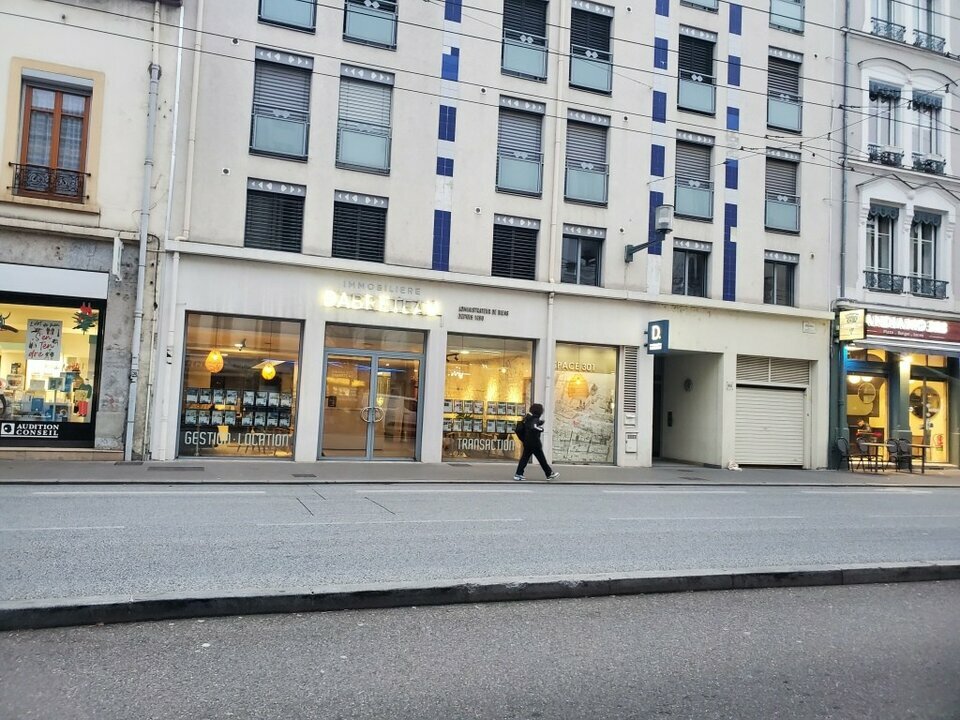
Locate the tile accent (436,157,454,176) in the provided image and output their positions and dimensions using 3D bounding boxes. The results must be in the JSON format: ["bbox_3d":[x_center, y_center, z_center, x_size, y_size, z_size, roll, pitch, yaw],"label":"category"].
[{"bbox_3d":[-0.822,-4.577,17.151,0.411,0.424,0.030,4,-4,-19],"label":"tile accent"}]

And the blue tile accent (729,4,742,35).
[{"bbox_3d":[6.955,-9.240,19.595,0.403,0.818,0.050,4,-3,-19],"label":"blue tile accent"}]

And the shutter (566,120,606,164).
[{"bbox_3d":[2.739,-5.516,18.381,1.141,1.068,0.060,4,-4,-19],"label":"shutter"}]

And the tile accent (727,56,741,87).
[{"bbox_3d":[7.019,-7.955,19.865,0.417,0.826,0.030,4,-4,-19],"label":"tile accent"}]

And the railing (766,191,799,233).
[{"bbox_3d":[8.494,-4.091,20.187,1.219,1.090,0.080,4,-4,-19],"label":"railing"}]

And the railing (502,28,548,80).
[{"bbox_3d":[1.121,-7.498,17.763,1.216,1.111,0.080,4,-4,-19],"label":"railing"}]

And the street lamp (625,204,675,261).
[{"bbox_3d":[4.032,-3.018,17.265,0.415,1.015,1.777,4,-4,-18],"label":"street lamp"}]

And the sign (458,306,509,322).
[{"bbox_3d":[0.099,-1.048,16.836,1.236,0.300,0.040,4,-3,-19],"label":"sign"}]

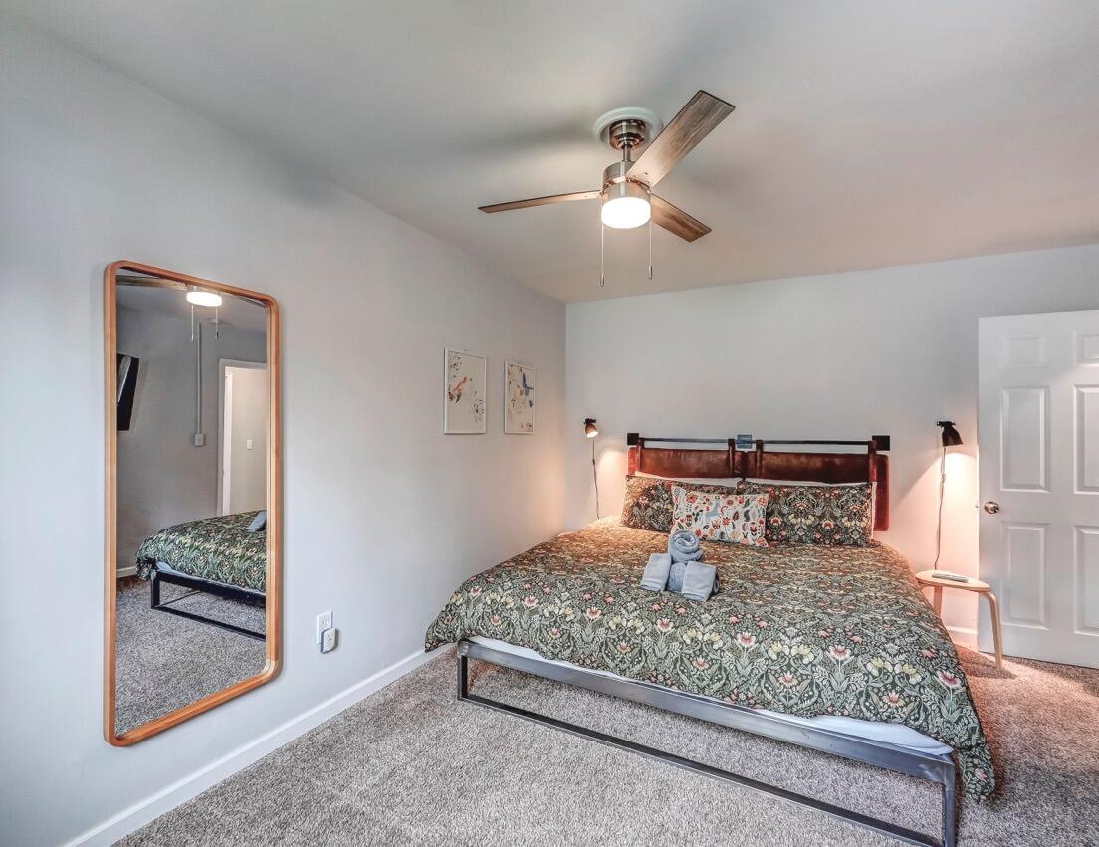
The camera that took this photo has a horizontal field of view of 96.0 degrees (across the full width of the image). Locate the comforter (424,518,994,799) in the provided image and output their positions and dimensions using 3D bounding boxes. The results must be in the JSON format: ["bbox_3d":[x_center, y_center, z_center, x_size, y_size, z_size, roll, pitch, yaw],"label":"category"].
[{"bbox_3d":[0.814,0.942,2.886,2.230,0.470,1.970,0,-1,28],"label":"comforter"}]

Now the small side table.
[{"bbox_3d":[2.431,1.149,2.965,0.365,0.455,0.365,0,-1,28],"label":"small side table"}]

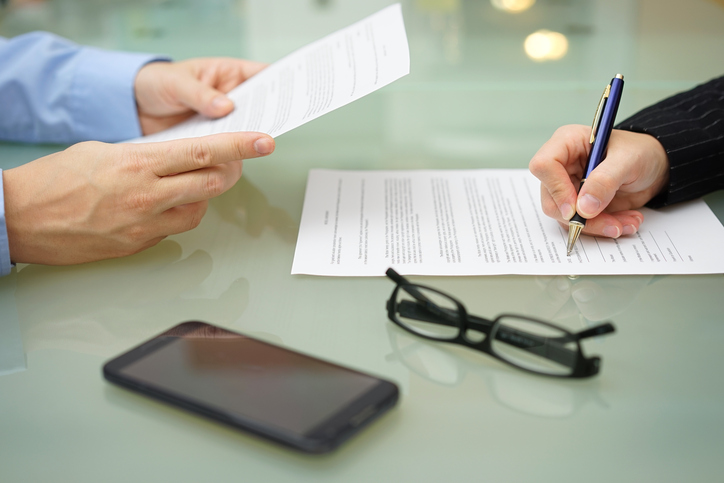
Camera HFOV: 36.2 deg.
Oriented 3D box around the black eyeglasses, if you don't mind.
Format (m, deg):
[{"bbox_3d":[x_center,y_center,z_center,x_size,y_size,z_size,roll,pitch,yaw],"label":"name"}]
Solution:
[{"bbox_3d":[0.072,0.043,0.601,0.137,0.032,0.036,13,26,31],"label":"black eyeglasses"}]

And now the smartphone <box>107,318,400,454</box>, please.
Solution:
[{"bbox_3d":[-0.057,0.072,0.563,0.140,0.009,0.069,13,26,30],"label":"smartphone"}]

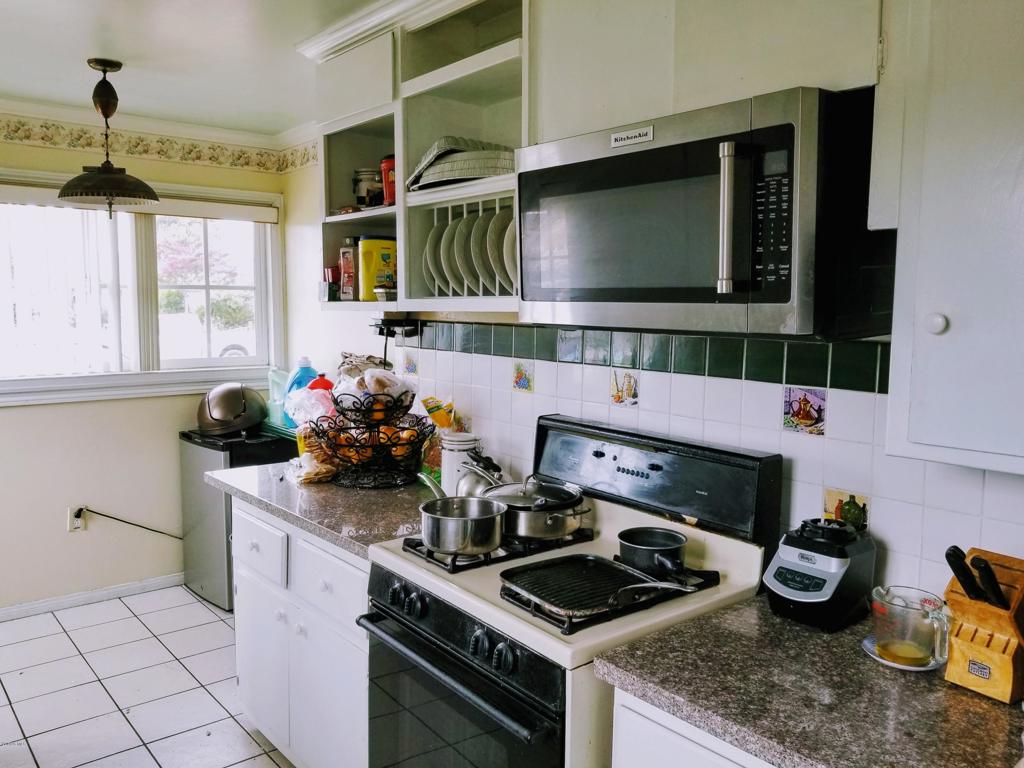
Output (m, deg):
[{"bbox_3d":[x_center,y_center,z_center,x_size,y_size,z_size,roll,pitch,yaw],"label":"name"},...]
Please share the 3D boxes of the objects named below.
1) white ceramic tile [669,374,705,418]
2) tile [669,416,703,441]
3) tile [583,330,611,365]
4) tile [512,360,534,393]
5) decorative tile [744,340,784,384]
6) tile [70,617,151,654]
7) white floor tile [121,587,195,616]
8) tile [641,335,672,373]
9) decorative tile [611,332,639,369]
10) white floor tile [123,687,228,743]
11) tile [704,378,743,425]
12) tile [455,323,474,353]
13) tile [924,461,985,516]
[{"bbox_3d":[0.463,0.031,2.013,0.010,0.107,0.107,-3,7,-40],"label":"white ceramic tile"},{"bbox_3d":[0.469,0.142,2.059,0.010,0.108,0.108,-4,8,-40],"label":"tile"},{"bbox_3d":[0.255,-0.107,2.259,0.008,0.108,0.108,-3,7,-40],"label":"tile"},{"bbox_3d":[0.041,-0.027,2.555,0.009,0.108,0.108,-5,8,-40],"label":"tile"},{"bbox_3d":[0.609,-0.058,1.843,0.008,0.108,0.108,-3,7,-40],"label":"decorative tile"},{"bbox_3d":[-1.878,1.172,3.597,0.304,0.010,0.304,-3,7,-41],"label":"tile"},{"bbox_3d":[-1.849,1.135,4.033,0.303,0.010,0.303,-3,7,-41],"label":"white floor tile"},{"bbox_3d":[0.397,-0.087,2.093,0.008,0.108,0.108,-3,7,-40],"label":"tile"},{"bbox_3d":[0.326,-0.097,2.176,0.008,0.108,0.108,-3,7,-40],"label":"decorative tile"},{"bbox_3d":[-1.268,1.251,2.905,0.303,0.010,0.303,-3,7,-41],"label":"white floor tile"},{"bbox_3d":[0.534,0.042,1.936,0.010,0.108,0.108,-3,7,-40],"label":"tile"},{"bbox_3d":[-0.169,-0.163,2.757,0.010,0.108,0.108,-3,7,-40],"label":"tile"},{"bbox_3d":[0.906,0.204,1.570,0.009,0.108,0.108,-5,8,-40],"label":"tile"}]

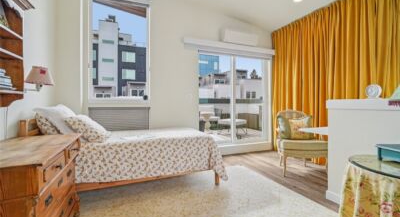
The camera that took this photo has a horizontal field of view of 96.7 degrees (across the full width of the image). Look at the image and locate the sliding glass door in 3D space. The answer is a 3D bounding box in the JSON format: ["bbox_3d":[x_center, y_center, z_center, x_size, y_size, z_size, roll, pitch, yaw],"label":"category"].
[{"bbox_3d":[0.837,-0.194,3.999,1.845,2.031,0.110,0,0,-21],"label":"sliding glass door"}]

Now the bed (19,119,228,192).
[{"bbox_3d":[-0.835,0.562,2.428,2.061,0.890,1.030,0,0,-22],"label":"bed"}]

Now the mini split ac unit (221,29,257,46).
[{"bbox_3d":[0.844,-1.468,3.851,0.801,0.274,0.210,0,0,-21],"label":"mini split ac unit"}]

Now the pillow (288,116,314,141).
[{"bbox_3d":[1.593,0.314,2.790,0.375,0.355,0.140,0,-13,12],"label":"pillow"}]

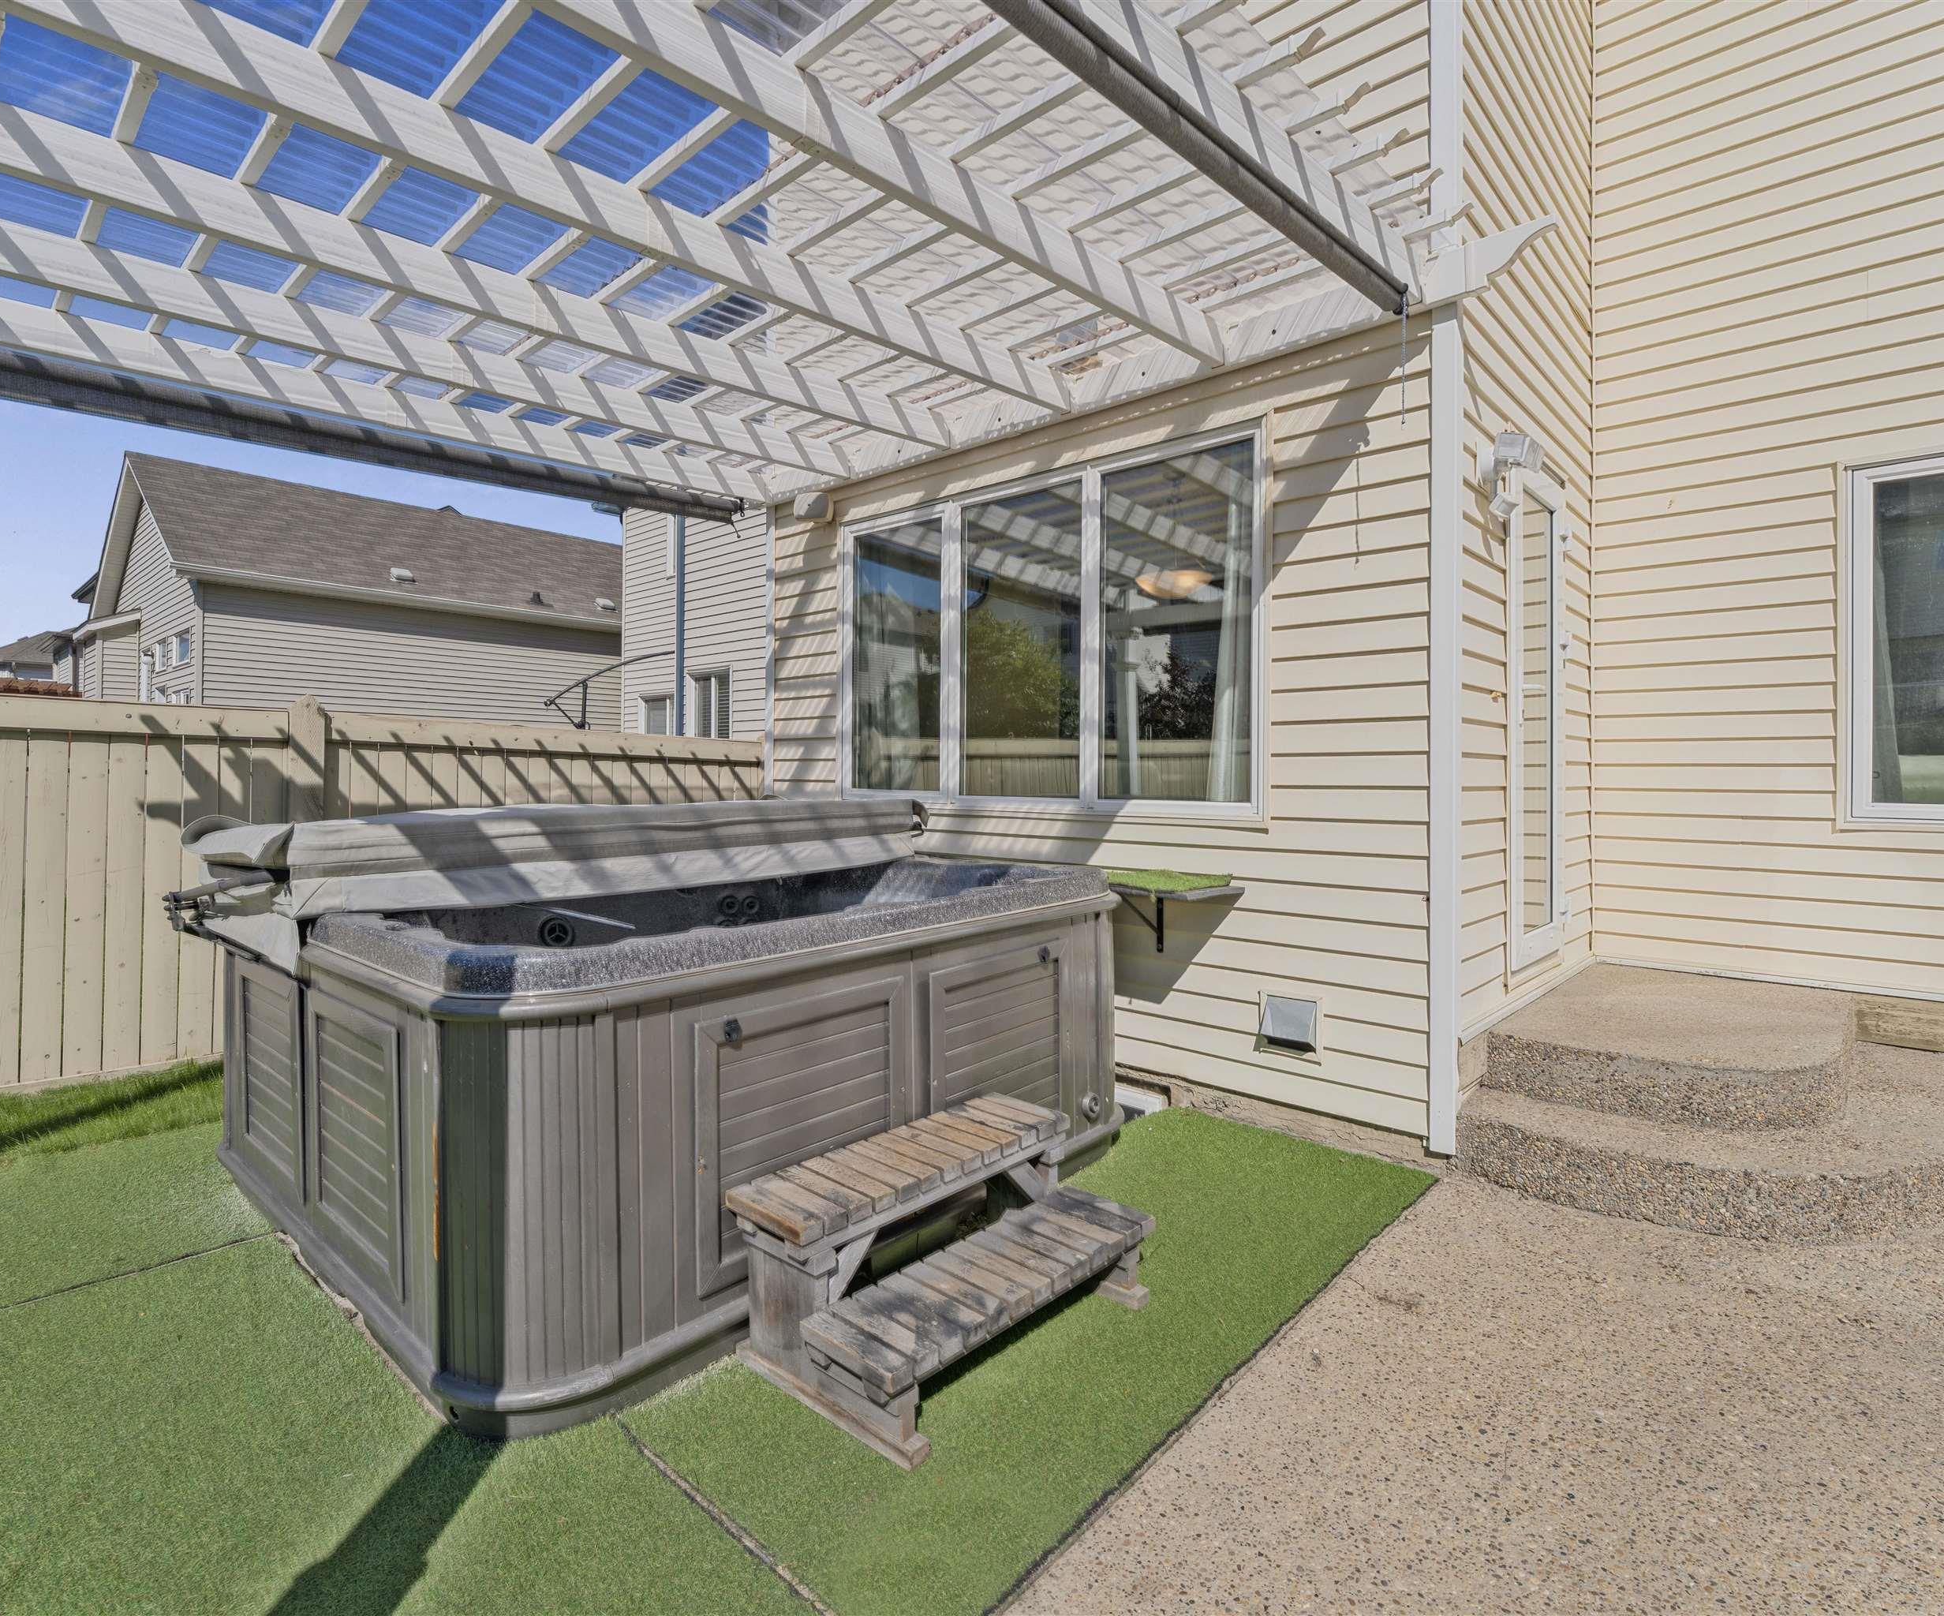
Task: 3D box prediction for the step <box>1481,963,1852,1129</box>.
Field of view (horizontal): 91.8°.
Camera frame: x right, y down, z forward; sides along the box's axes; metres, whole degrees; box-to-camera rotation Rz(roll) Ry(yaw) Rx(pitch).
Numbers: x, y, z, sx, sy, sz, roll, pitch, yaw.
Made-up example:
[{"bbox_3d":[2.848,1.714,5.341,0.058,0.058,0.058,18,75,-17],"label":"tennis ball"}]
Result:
[{"bbox_3d":[2.822,0.921,3.749,0.990,0.200,1.660,2,3,42],"label":"step"}]

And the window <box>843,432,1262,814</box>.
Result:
[{"bbox_3d":[0.193,-0.724,4.340,2.390,1.480,0.100,2,3,42],"label":"window"}]

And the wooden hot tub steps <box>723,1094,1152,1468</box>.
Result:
[{"bbox_3d":[-0.059,0.998,2.149,0.538,0.396,0.853,2,3,41],"label":"wooden hot tub steps"}]

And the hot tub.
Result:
[{"bbox_3d":[-0.996,0.666,3.289,2.250,1.070,2.240,2,3,42],"label":"hot tub"}]

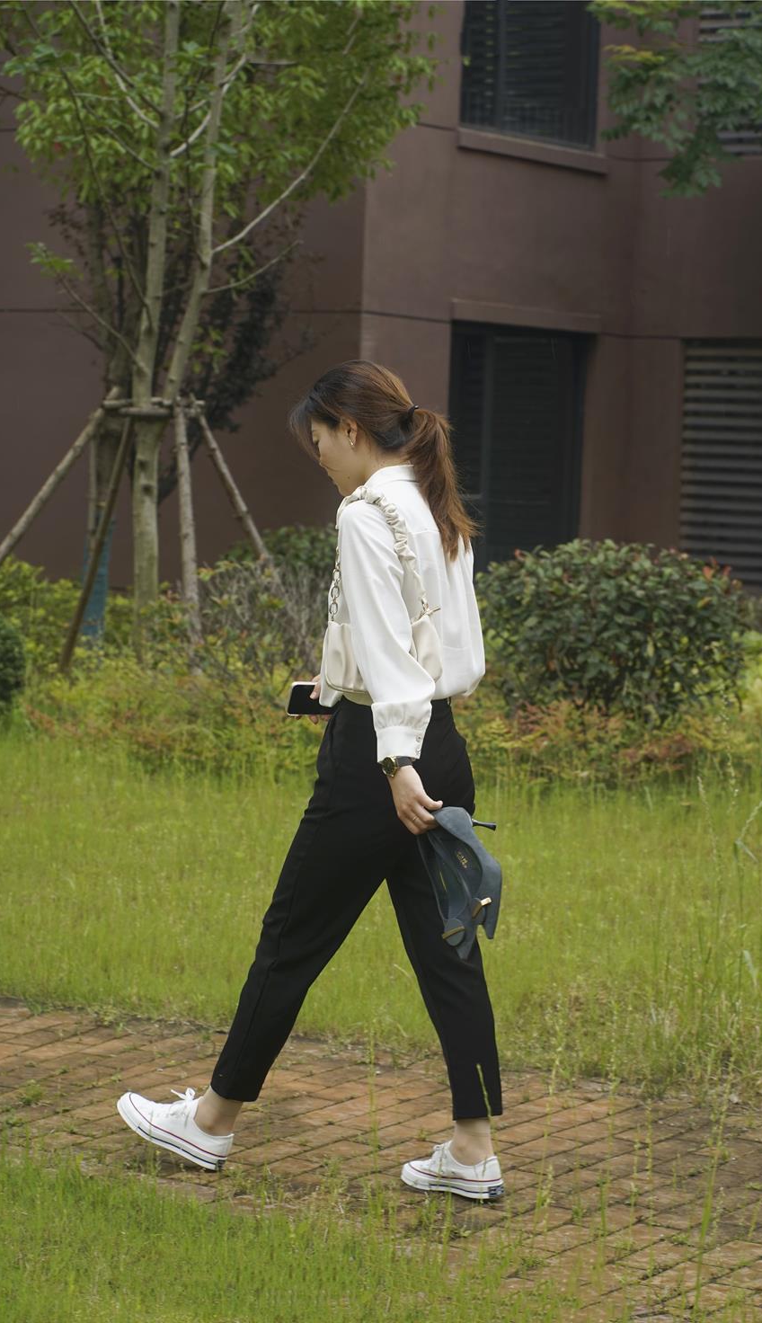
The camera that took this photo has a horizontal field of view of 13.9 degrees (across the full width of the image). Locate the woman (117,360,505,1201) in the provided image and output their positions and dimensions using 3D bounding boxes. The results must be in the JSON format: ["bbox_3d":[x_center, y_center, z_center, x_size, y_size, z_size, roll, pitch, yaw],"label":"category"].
[{"bbox_3d":[-0.128,0.208,6.048,0.790,1.582,0.490,4,4,27],"label":"woman"}]

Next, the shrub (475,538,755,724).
[{"bbox_3d":[1.136,-0.112,15.100,1.350,0.960,1.280,2,4,0],"label":"shrub"}]

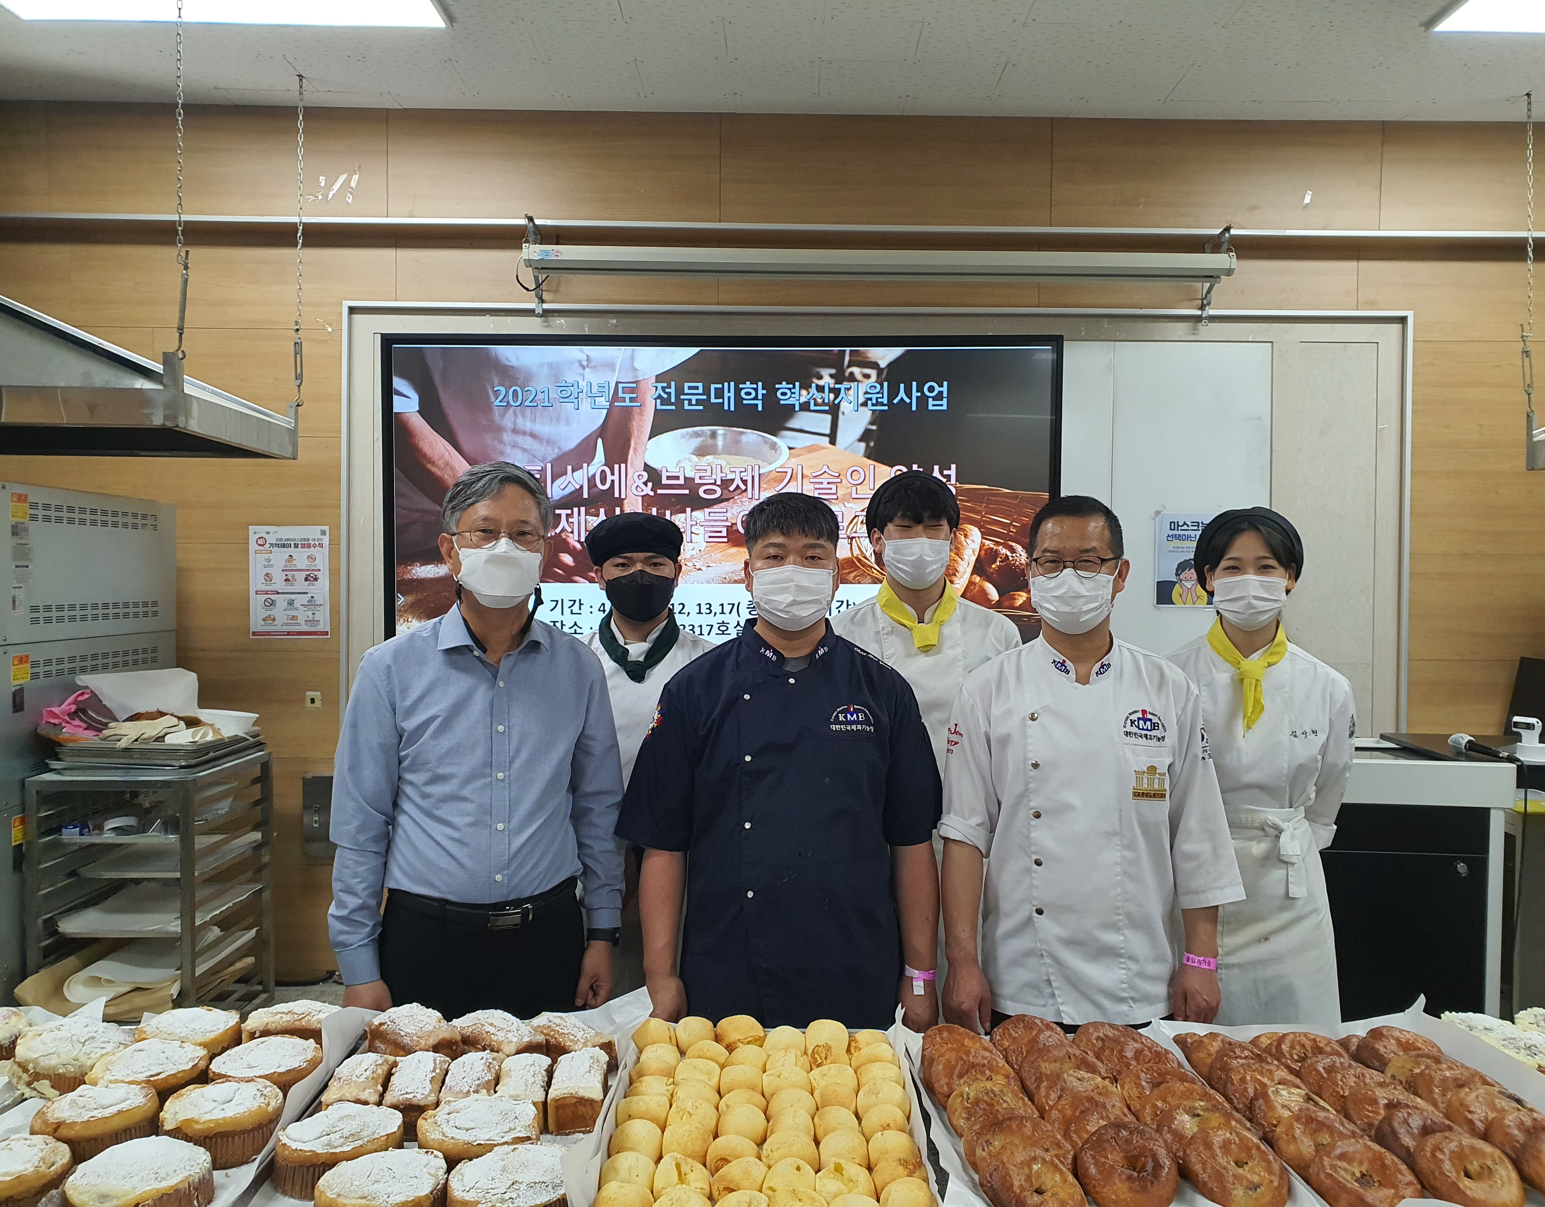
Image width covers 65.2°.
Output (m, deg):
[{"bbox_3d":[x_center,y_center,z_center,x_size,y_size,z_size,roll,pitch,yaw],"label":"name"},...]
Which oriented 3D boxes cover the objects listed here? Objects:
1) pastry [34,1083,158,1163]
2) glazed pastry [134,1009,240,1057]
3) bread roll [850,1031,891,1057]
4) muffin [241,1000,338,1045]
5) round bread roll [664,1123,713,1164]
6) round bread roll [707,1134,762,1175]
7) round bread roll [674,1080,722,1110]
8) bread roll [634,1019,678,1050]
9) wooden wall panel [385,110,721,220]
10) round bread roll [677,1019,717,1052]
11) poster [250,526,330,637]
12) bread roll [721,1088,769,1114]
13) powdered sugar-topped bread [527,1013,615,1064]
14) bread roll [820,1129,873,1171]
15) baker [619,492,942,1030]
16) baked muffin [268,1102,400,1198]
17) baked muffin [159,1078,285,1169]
[{"bbox_3d":[-0.778,0.596,1.390,0.128,0.062,0.128,0,1,0],"label":"pastry"},{"bbox_3d":[-0.833,0.631,1.720,0.138,0.063,0.135,1,1,0],"label":"glazed pastry"},{"bbox_3d":[0.142,0.643,1.744,0.061,0.049,0.061,1,1,0],"label":"bread roll"},{"bbox_3d":[-0.704,0.633,1.796,0.138,0.072,0.080,0,1,-1],"label":"muffin"},{"bbox_3d":[-0.095,0.609,1.358,0.059,0.047,0.059,0,1,0],"label":"round bread roll"},{"bbox_3d":[-0.045,0.658,1.433,0.064,0.048,0.064,0,1,-1],"label":"round bread roll"},{"bbox_3d":[-0.098,0.645,1.562,0.062,0.049,0.062,1,1,0],"label":"round bread roll"},{"bbox_3d":[-0.160,0.601,1.671,0.061,0.048,0.061,0,1,0],"label":"bread roll"},{"bbox_3d":[-0.786,-1.569,4.359,1.194,0.386,0.025,0,1,-1],"label":"wooden wall panel"},{"bbox_3d":[-0.113,0.640,1.792,0.059,0.049,0.059,1,1,0],"label":"round bread roll"},{"bbox_3d":[-1.812,-0.080,4.540,0.297,0.420,0.008,0,1,-1],"label":"poster"},{"bbox_3d":[-0.035,0.655,1.565,0.062,0.048,0.062,0,1,-1],"label":"bread roll"},{"bbox_3d":[-0.275,0.592,1.636,0.120,0.066,0.073,1,1,10],"label":"powdered sugar-topped bread"},{"bbox_3d":[0.085,0.649,1.424,0.060,0.049,0.060,1,1,0],"label":"bread roll"},{"bbox_3d":[0.010,0.658,2.164,0.560,1.712,0.320,1,1,0],"label":"baker"},{"bbox_3d":[-0.513,0.640,1.435,0.144,0.070,0.144,1,1,0],"label":"baked muffin"},{"bbox_3d":[-0.688,0.643,1.512,0.143,0.064,0.143,0,1,-1],"label":"baked muffin"}]

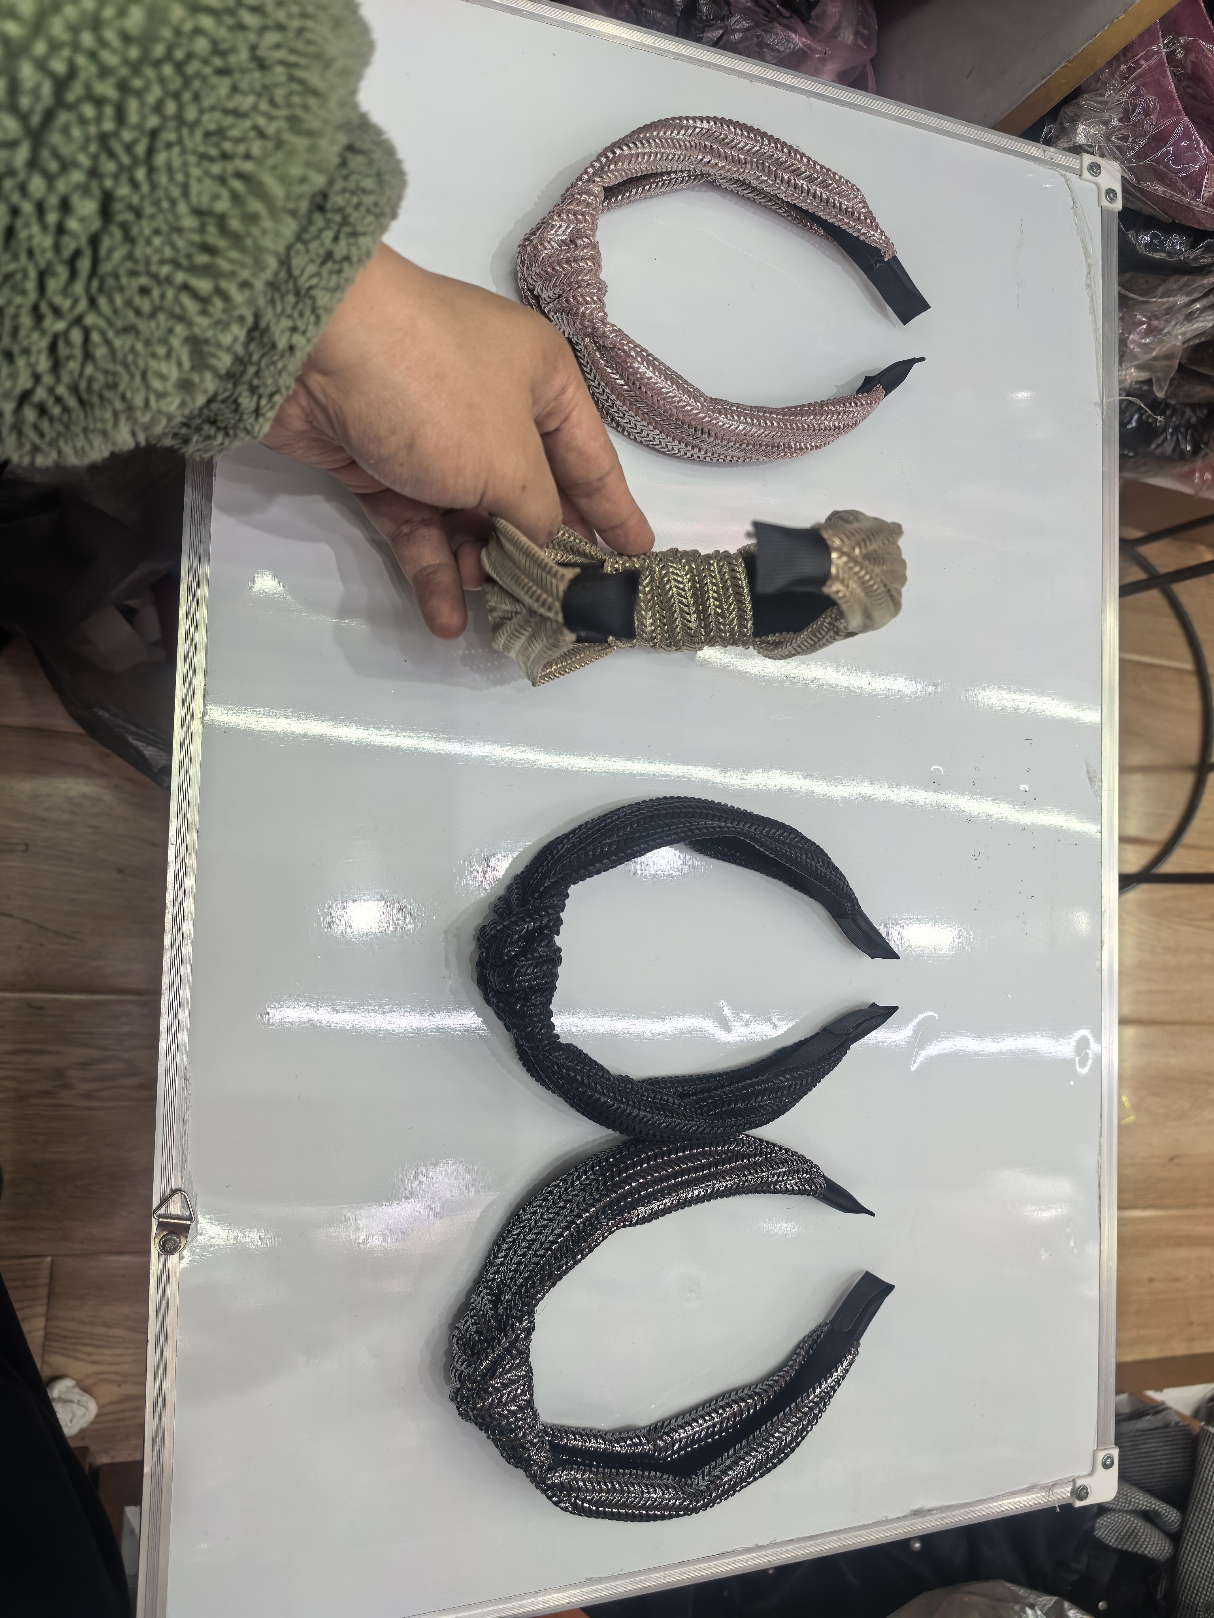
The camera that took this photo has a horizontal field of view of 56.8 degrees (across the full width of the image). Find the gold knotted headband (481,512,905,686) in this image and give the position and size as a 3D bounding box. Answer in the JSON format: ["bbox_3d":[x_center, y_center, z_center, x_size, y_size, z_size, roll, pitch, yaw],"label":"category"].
[{"bbox_3d":[0.027,-0.069,0.356,0.131,0.176,0.047,-7,99,5],"label":"gold knotted headband"}]

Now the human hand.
[{"bbox_3d":[-0.044,-0.107,0.325,0.130,0.075,0.092,22,97,-31],"label":"human hand"}]

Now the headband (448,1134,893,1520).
[{"bbox_3d":[0.032,0.187,0.417,0.181,0.045,0.130,-9,91,-20],"label":"headband"}]

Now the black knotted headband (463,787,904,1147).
[{"bbox_3d":[0.038,0.059,0.424,0.177,0.045,0.130,2,87,-20],"label":"black knotted headband"}]

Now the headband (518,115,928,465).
[{"bbox_3d":[0.053,-0.200,0.439,0.178,0.045,0.130,1,88,-20],"label":"headband"}]

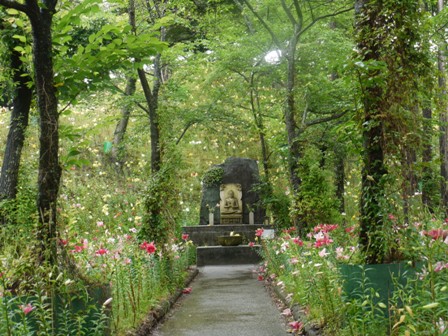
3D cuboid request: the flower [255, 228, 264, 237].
[{"bbox_3d":[0.578,1.051,9.700,0.160,0.130,0.140,-2,-2,17],"label":"flower"}]

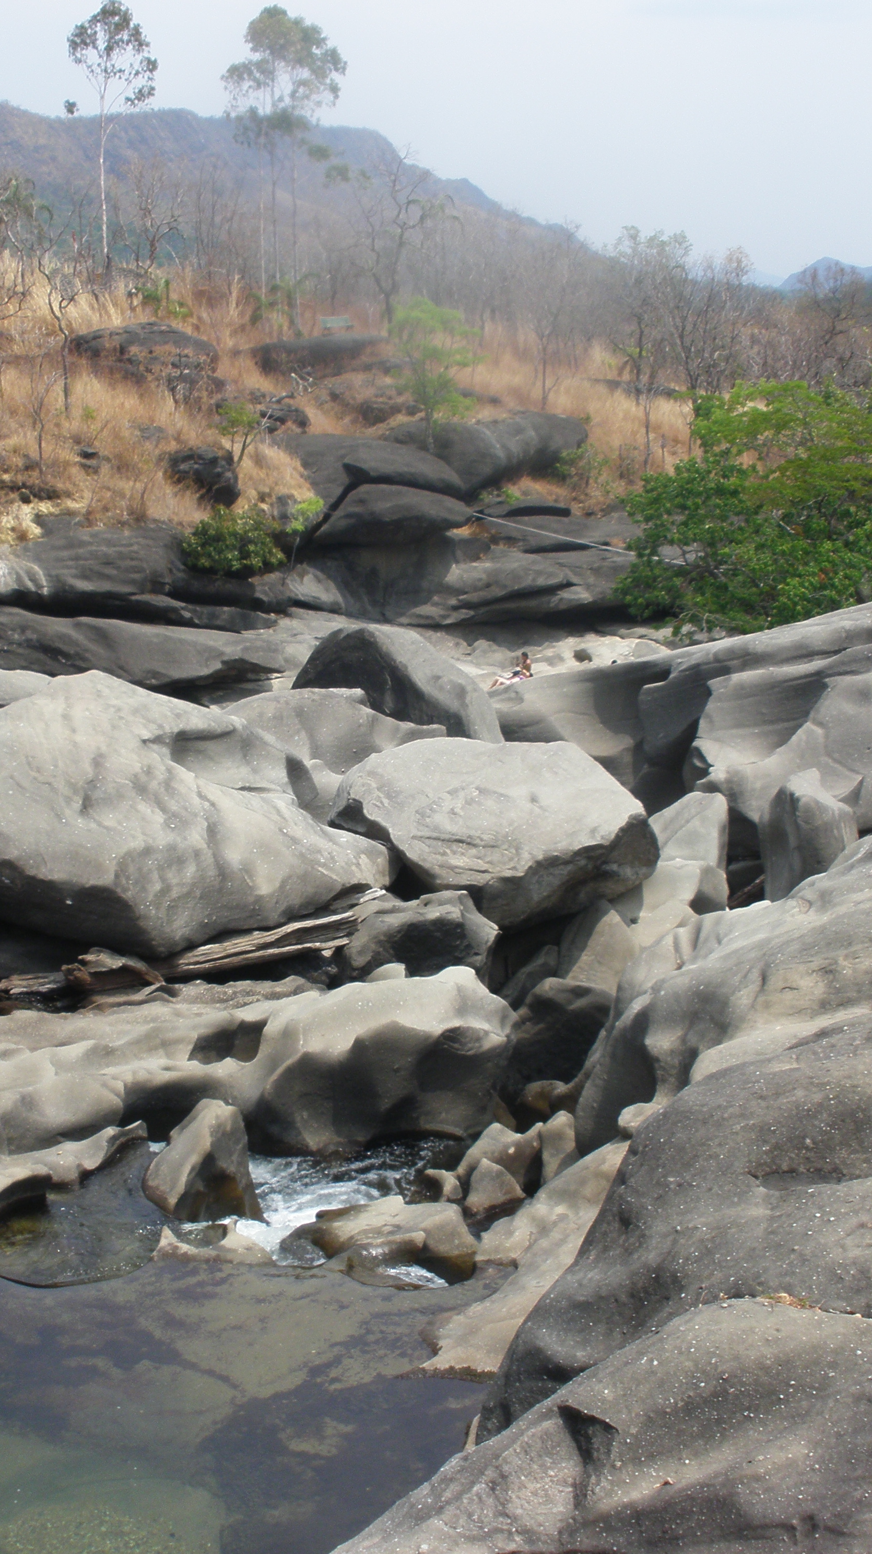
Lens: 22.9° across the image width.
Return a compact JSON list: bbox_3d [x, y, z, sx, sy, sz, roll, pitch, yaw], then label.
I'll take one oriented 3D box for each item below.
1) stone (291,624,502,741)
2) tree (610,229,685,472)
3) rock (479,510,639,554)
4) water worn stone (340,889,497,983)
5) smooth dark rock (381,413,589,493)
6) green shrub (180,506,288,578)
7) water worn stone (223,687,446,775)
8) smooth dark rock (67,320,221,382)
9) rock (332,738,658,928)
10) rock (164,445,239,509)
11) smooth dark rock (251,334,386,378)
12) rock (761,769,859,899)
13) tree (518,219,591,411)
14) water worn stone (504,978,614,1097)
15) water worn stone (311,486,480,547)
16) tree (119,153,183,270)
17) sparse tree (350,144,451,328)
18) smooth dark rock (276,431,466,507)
[{"bbox_3d":[-0.663,-1.501,36.000,3.300,2.100,2.700,0,10,0],"label":"stone"},{"bbox_3d":[7.058,-14.252,72.000,2.600,8.100,2.600,0,12,0],"label":"tree"},{"bbox_3d":[3.711,-7.397,65.000,4.800,1.050,3.000,0,12,0],"label":"rock"},{"bbox_3d":[-0.217,2.014,27.500,2.050,1.150,1.600,0,12,0],"label":"water worn stone"},{"bbox_3d":[1.596,-10.736,72.000,6.600,2.500,4.500,0,10,0],"label":"smooth dark rock"},{"bbox_3d":[-5.449,-6.394,58.500,2.850,1.900,2.400,0,12,0],"label":"green shrub"},{"bbox_3d":[-1.385,-0.587,29.500,3.000,1.400,2.300,0,10,0],"label":"water worn stone"},{"bbox_3d":[-10.334,-15.044,76.000,5.300,2.100,3.600,0,12,0],"label":"smooth dark rock"},{"bbox_3d":[0.631,0.596,23.000,3.300,1.650,2.400,0,10,0],"label":"rock"},{"bbox_3d":[-6.815,-8.803,63.000,2.200,1.800,1.900,0,12,0],"label":"rock"},{"bbox_3d":[-5.174,-18.519,95.000,5.900,1.800,4.000,0,10,0],"label":"smooth dark rock"},{"bbox_3d":[3.478,0.533,20.000,0.850,1.150,0.800,0,10,0],"label":"rock"},{"bbox_3d":[4.387,-17.127,80.000,2.800,6.900,2.700,0,12,0],"label":"tree"},{"bbox_3d":[1.408,2.963,24.500,1.350,1.300,1.300,0,12,0],"label":"water worn stone"},{"bbox_3d":[-1.168,-7.400,61.000,4.700,1.700,3.500,0,10,0],"label":"water worn stone"},{"bbox_3d":[-14.319,-28.193,108.000,3.000,5.900,2.800,0,10,0],"label":"tree"},{"bbox_3d":[-1.487,-22.615,90.000,4.300,7.700,4.100,0,12,0],"label":"sparse tree"},{"bbox_3d":[-1.929,-9.253,65.000,5.600,2.100,4.000,0,10,0],"label":"smooth dark rock"}]

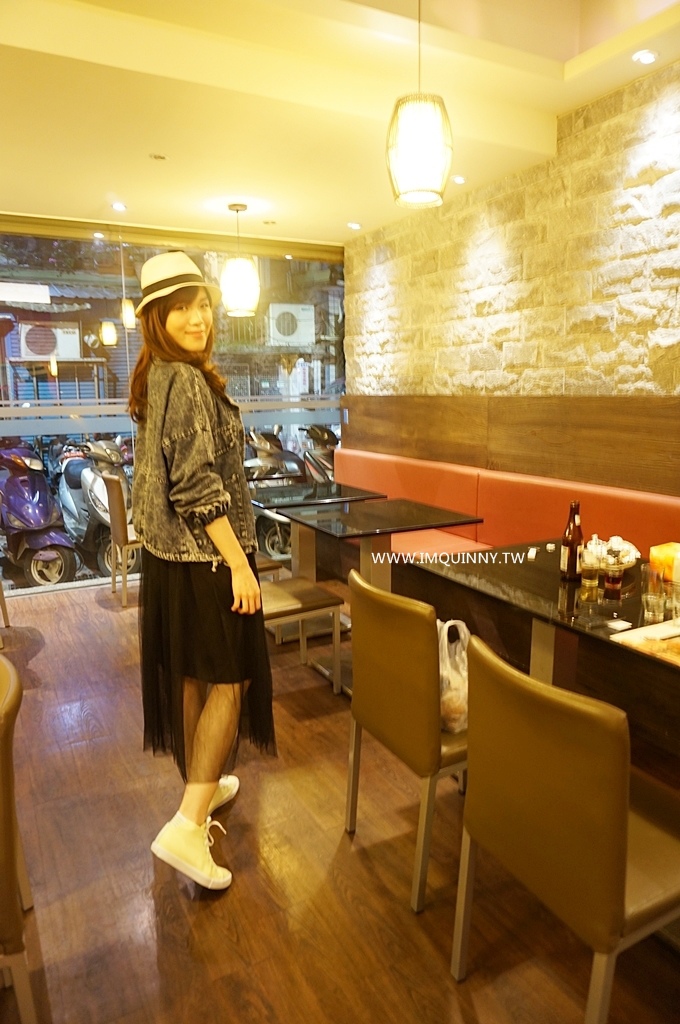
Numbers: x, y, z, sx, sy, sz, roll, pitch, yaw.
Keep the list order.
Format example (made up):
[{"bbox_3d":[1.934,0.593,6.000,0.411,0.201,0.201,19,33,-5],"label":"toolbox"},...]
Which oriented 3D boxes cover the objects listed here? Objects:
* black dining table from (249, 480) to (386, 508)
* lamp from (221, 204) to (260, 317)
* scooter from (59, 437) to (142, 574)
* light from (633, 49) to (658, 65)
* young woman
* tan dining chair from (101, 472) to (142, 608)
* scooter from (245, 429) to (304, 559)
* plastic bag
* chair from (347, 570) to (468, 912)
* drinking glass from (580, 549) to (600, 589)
[{"bbox_3d":[-0.223,0.273,4.004,0.734,0.762,0.734,-6,11,-27],"label":"black dining table"},{"bbox_3d":[-0.628,-1.561,4.268,0.241,0.650,0.241,-6,11,-27],"label":"lamp"},{"bbox_3d":[-2.095,-0.061,5.766,0.700,1.140,1.750,-8,13,-37],"label":"scooter"},{"bbox_3d":[1.214,-1.798,2.711,0.103,0.044,0.103,-6,11,-27],"label":"light"},{"bbox_3d":[-0.373,0.167,1.954,0.423,1.694,0.473,1,10,8],"label":"young woman"},{"bbox_3d":[-1.273,0.151,4.566,0.468,0.830,0.419,-6,11,-27],"label":"tan dining chair"},{"bbox_3d":[-0.841,-0.167,6.277,0.700,1.140,1.750,-8,12,-34],"label":"scooter"},{"bbox_3d":[0.312,0.445,1.861,0.138,0.305,0.148,-6,11,-27],"label":"plastic bag"},{"bbox_3d":[0.314,0.594,1.972,0.468,0.830,0.419,-6,11,-27],"label":"chair"},{"bbox_3d":[0.763,0.169,2.069,0.054,0.099,0.054,-6,11,-27],"label":"drinking glass"}]

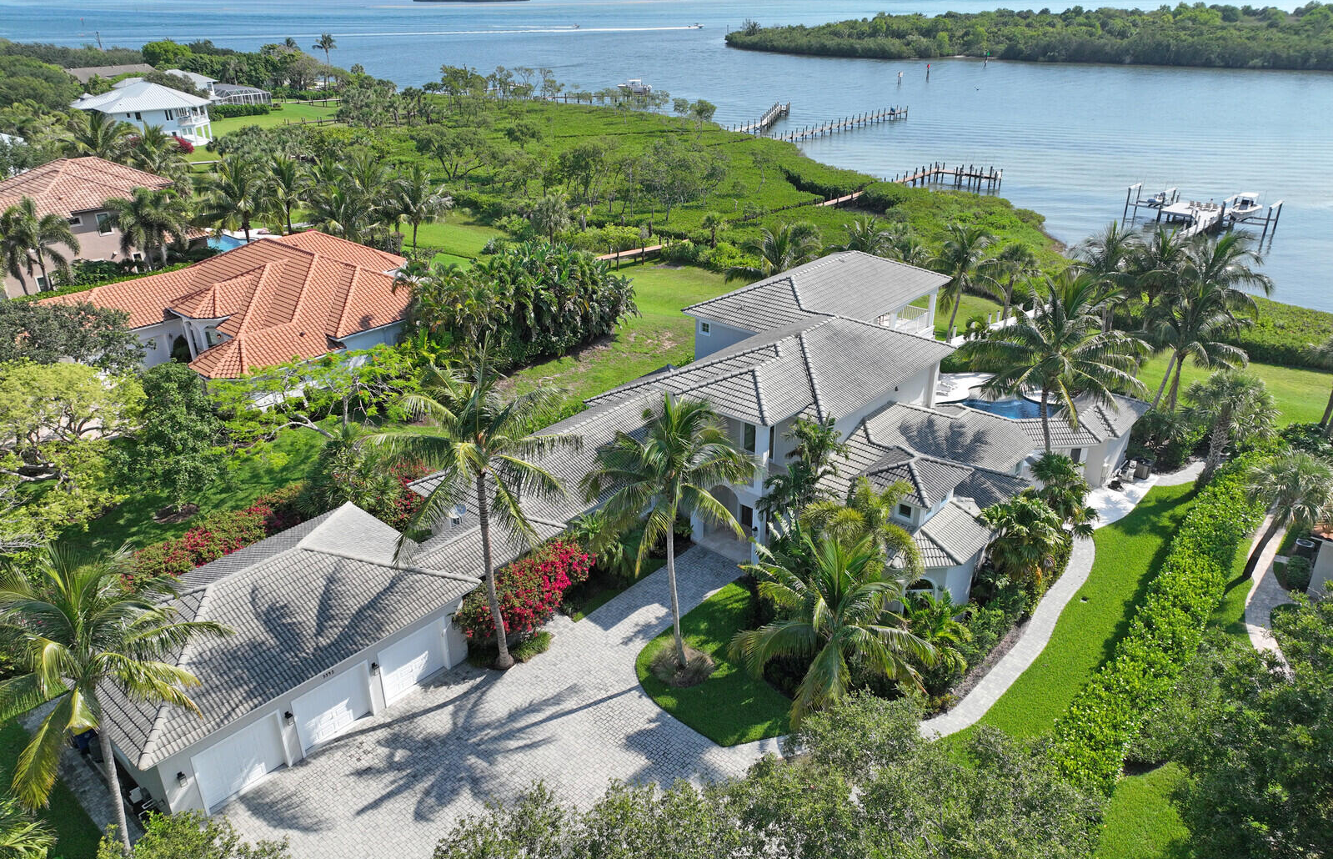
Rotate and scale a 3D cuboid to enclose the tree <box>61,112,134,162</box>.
[{"bbox_3d":[-64.412,-29.978,105.313,7.800,10.600,7.800,0,26,0],"label":"tree"}]

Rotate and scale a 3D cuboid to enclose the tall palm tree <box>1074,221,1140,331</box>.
[{"bbox_3d":[31.960,-11.038,68.019,5.140,8.430,5.140,12,28,23],"label":"tall palm tree"}]

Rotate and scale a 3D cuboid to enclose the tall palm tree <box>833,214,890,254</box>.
[{"bbox_3d":[16.547,-15.092,78.326,5.400,6.500,5.400,0,26,0],"label":"tall palm tree"}]

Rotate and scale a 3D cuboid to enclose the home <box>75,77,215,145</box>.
[{"bbox_3d":[-87.331,-52.677,153.695,18.500,9.400,20.000,-19,32,-34],"label":"home"}]

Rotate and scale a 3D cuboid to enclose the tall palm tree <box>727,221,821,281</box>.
[{"bbox_3d":[7.879,-11.205,68.423,6.850,8.480,6.850,3,26,6],"label":"tall palm tree"}]

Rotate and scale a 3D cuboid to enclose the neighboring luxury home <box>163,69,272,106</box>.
[{"bbox_3d":[-97.444,-70.693,192.162,25.000,8.300,15.000,-20,32,-35],"label":"neighboring luxury home"}]

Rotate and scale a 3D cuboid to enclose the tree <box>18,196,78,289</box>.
[{"bbox_3d":[-50.281,-14.990,75.992,5.160,8.160,5.160,-16,30,-30],"label":"tree"}]

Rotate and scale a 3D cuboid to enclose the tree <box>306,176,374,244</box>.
[{"bbox_3d":[-30.744,-19.970,87.486,6.300,7.800,6.300,0,26,0],"label":"tree"}]

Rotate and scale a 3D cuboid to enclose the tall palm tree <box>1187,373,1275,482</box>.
[{"bbox_3d":[27.910,0.035,46.386,4.690,6.500,4.690,16,30,30],"label":"tall palm tree"}]

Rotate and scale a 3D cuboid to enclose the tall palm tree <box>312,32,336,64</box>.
[{"bbox_3d":[-84.736,-91.585,230.720,5.940,13.800,5.940,-9,27,-17],"label":"tall palm tree"}]

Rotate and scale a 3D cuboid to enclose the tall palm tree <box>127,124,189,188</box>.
[{"bbox_3d":[-55.883,-27.924,101.890,6.700,9.800,6.700,0,26,0],"label":"tall palm tree"}]

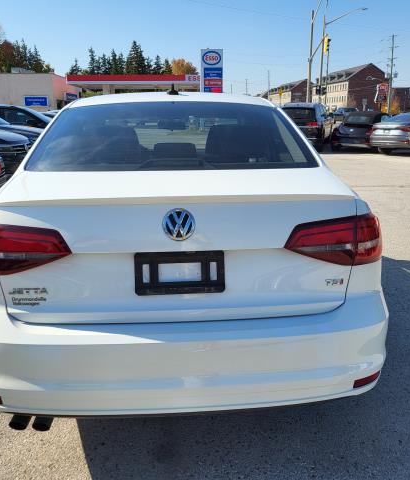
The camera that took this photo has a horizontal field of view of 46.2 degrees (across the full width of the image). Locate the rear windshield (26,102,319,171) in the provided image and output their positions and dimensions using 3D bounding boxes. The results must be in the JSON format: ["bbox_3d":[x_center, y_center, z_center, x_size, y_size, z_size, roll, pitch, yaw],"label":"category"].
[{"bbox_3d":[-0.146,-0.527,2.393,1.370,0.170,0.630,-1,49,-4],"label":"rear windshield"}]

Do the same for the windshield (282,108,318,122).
[{"bbox_3d":[3.388,-4.463,17.232,1.200,0.500,0.160,5,3,17],"label":"windshield"}]

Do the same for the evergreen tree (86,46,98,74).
[{"bbox_3d":[-17.210,-24.103,74.293,2.800,10.850,2.800,0,15,0],"label":"evergreen tree"}]

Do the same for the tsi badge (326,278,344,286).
[{"bbox_3d":[0.489,0.159,1.818,0.072,0.030,0.008,-3,15,-11],"label":"tsi badge"}]

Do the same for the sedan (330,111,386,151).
[{"bbox_3d":[6.487,-4.324,18.591,1.800,1.460,4.250,11,19,36],"label":"sedan"}]

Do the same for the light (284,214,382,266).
[{"bbox_3d":[0.520,0.004,1.896,0.480,0.205,0.270,-3,15,-11],"label":"light"}]

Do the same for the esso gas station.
[{"bbox_3d":[-5.863,-15.257,48.711,16.200,7.000,10.000,0,15,0],"label":"esso gas station"}]

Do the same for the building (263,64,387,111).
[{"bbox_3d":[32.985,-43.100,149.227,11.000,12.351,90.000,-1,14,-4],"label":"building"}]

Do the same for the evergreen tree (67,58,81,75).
[{"bbox_3d":[-19.908,-23.276,74.515,2.800,9.140,2.800,0,15,0],"label":"evergreen tree"}]

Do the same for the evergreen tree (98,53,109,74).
[{"bbox_3d":[-15.430,-23.760,74.385,2.800,10.140,2.800,0,15,0],"label":"evergreen tree"}]

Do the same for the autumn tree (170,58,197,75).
[{"bbox_3d":[-3.572,-24.968,81.354,6.000,10.825,6.000,-1,14,-4],"label":"autumn tree"}]

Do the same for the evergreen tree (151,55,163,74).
[{"bbox_3d":[-7.232,-23.553,74.441,2.800,9.710,2.800,0,15,0],"label":"evergreen tree"}]

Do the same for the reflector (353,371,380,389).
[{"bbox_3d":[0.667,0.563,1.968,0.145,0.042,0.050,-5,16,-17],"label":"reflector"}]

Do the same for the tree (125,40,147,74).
[{"bbox_3d":[-11.694,-27.269,83.864,5.500,14.066,5.500,-1,14,-4],"label":"tree"}]

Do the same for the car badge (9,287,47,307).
[{"bbox_3d":[-0.643,0.206,1.745,0.148,0.076,0.012,1,14,3],"label":"car badge"}]

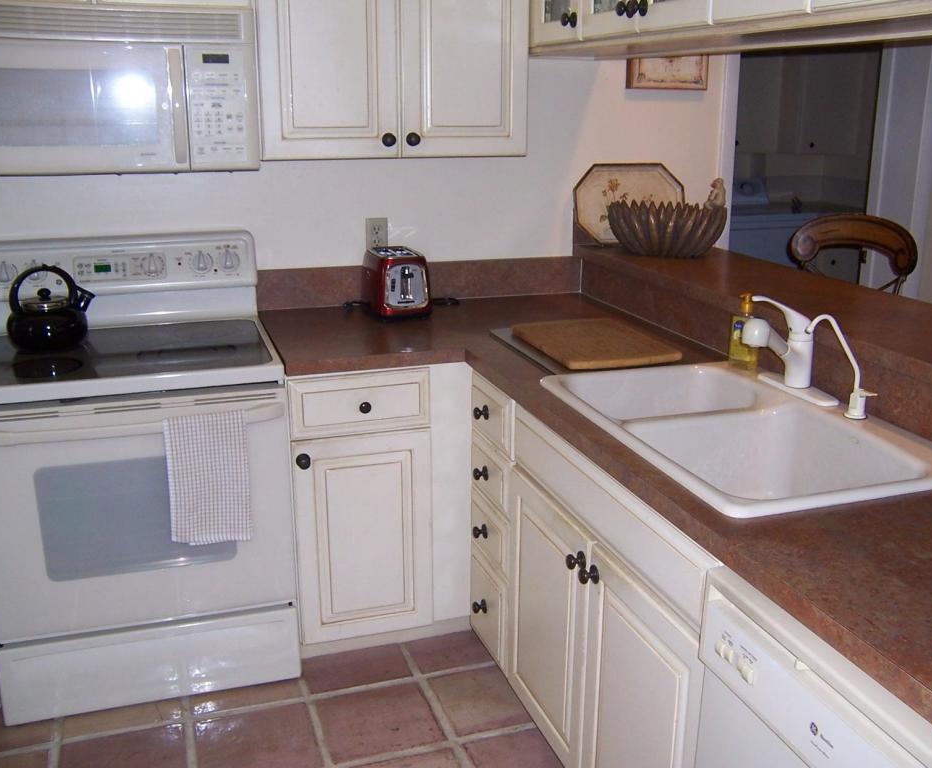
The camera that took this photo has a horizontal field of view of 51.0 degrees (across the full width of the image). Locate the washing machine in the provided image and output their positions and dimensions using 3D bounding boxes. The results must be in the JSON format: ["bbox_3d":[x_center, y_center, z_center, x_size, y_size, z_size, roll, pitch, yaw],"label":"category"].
[{"bbox_3d":[1.679,-0.709,6.079,0.690,1.070,0.670,-5,17,-17],"label":"washing machine"}]

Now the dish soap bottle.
[{"bbox_3d":[0.677,-0.132,2.376,0.043,0.182,0.063,-9,19,-28],"label":"dish soap bottle"}]

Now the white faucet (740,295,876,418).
[{"bbox_3d":[0.710,-0.072,2.105,0.200,0.225,0.340,-7,18,-23],"label":"white faucet"}]

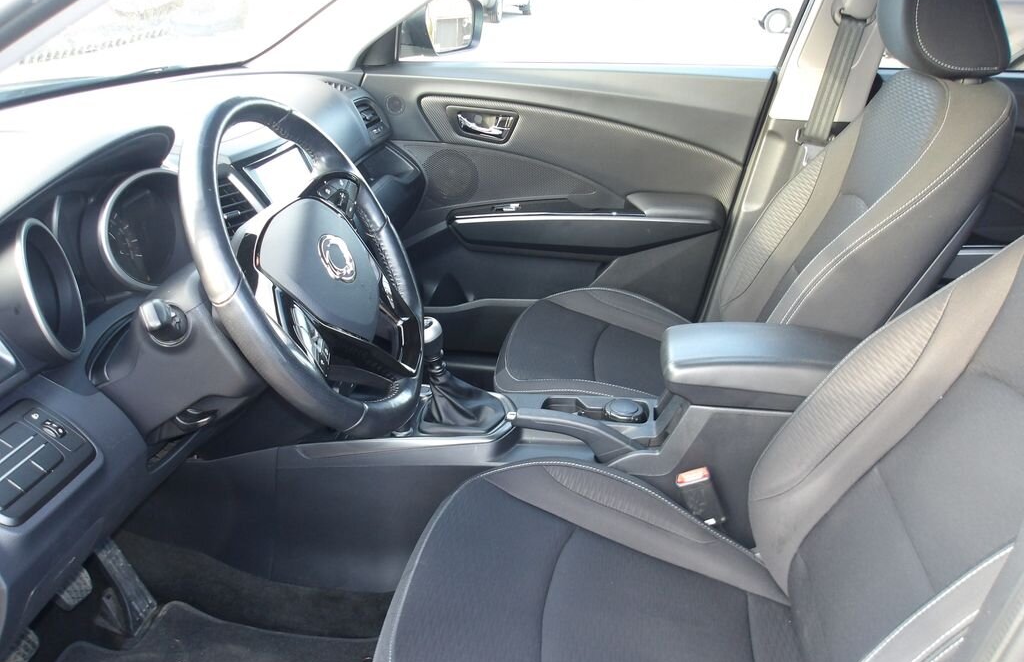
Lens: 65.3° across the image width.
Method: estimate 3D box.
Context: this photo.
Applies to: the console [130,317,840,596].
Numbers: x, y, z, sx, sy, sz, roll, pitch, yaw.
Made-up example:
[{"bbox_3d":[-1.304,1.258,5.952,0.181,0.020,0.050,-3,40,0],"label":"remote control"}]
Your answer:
[{"bbox_3d":[-0.040,0.184,1.308,1.120,0.450,0.265,4,24,8],"label":"console"}]

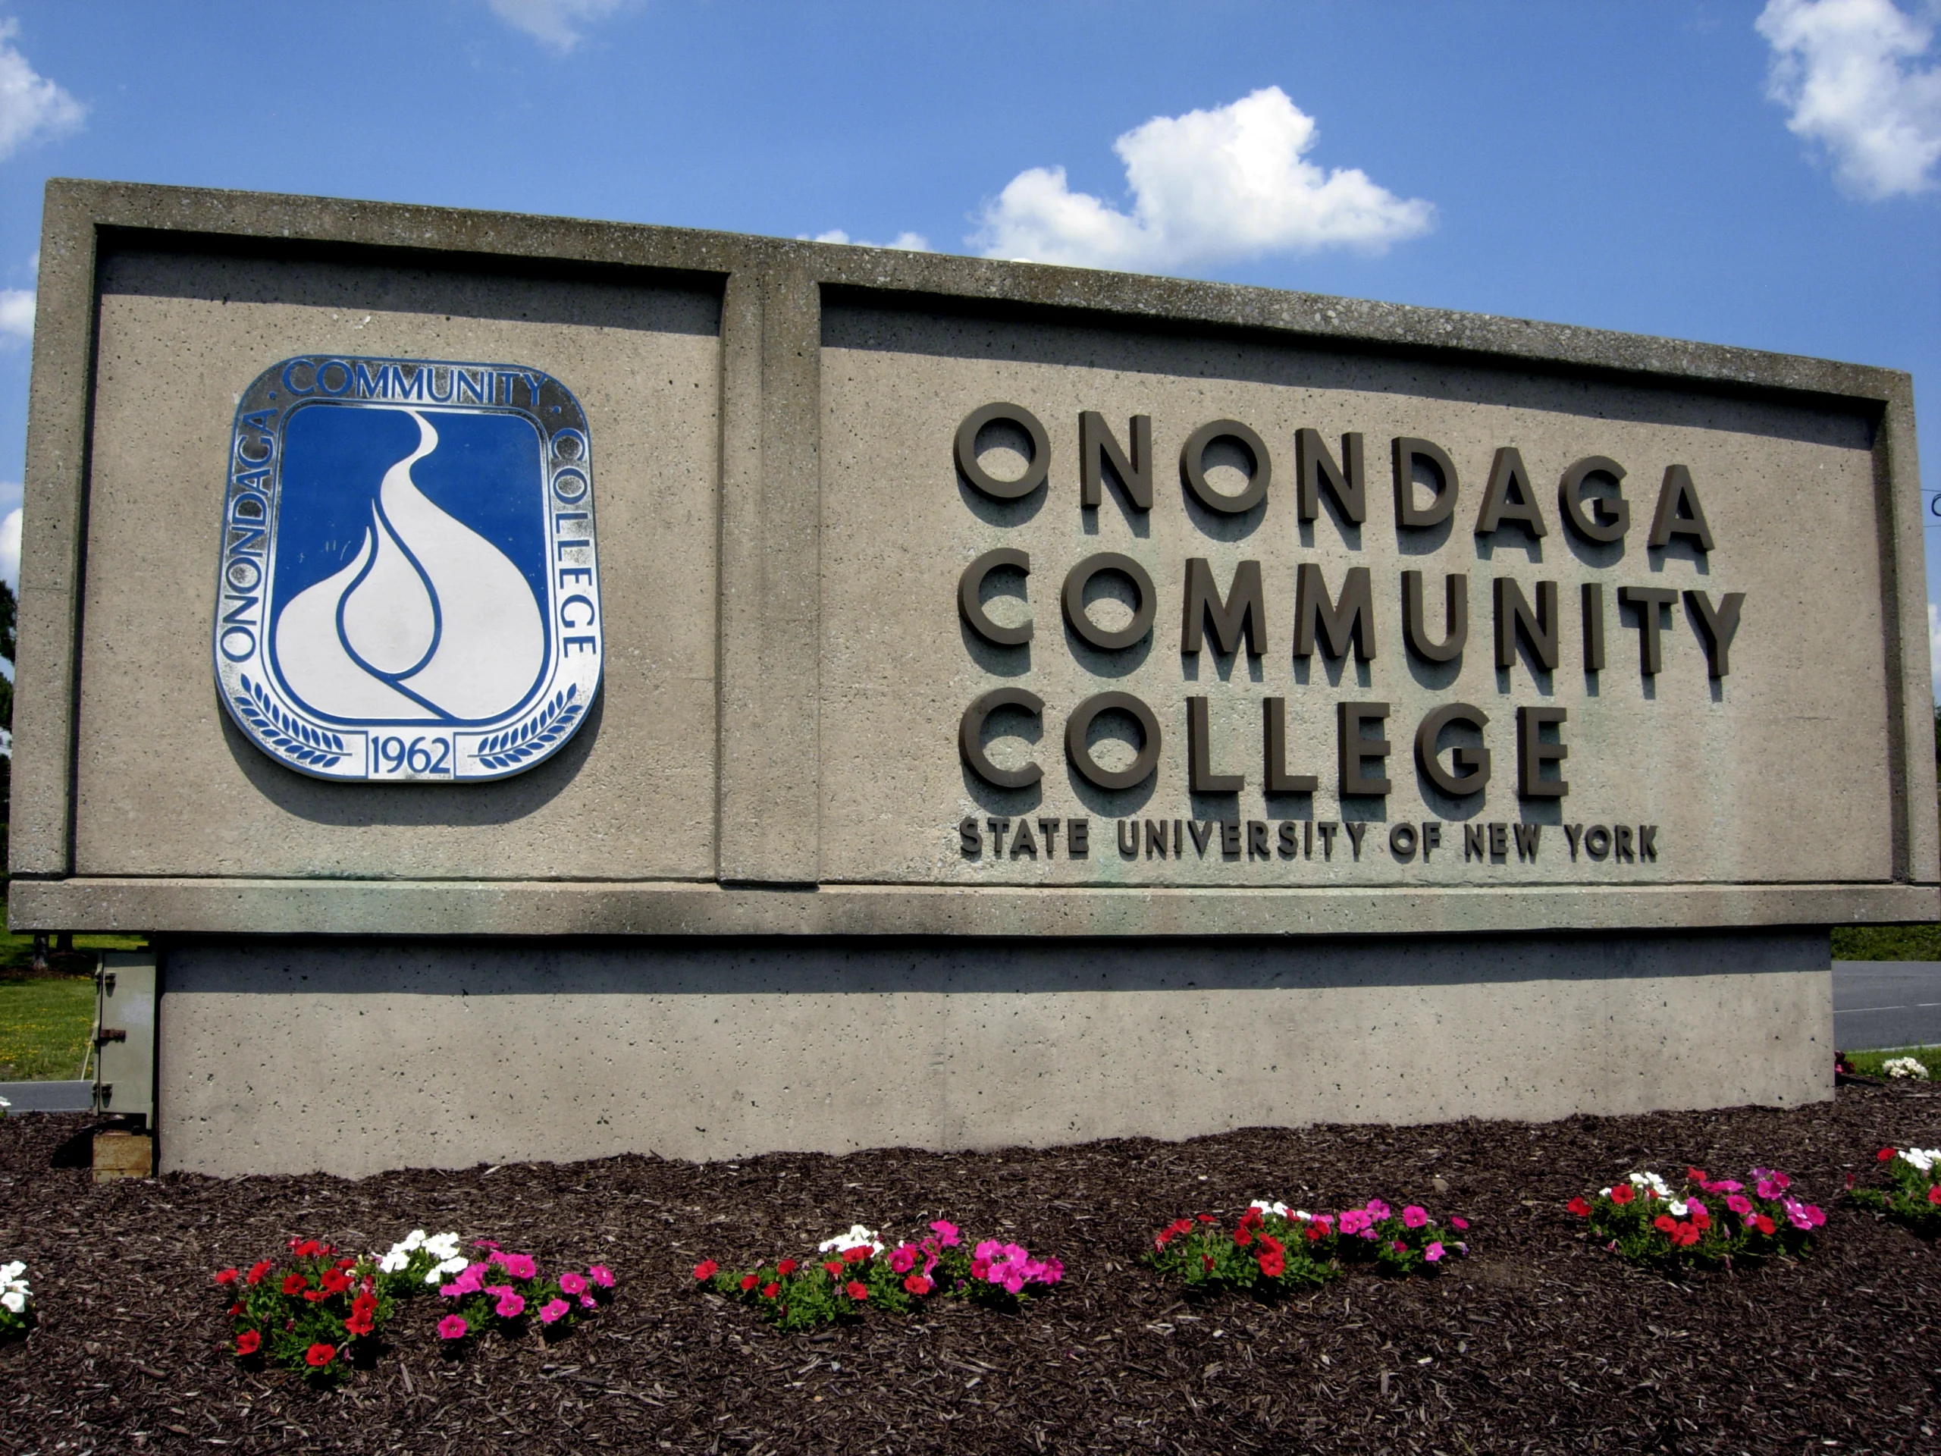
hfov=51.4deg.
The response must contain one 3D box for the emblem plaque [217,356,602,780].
[{"bbox_3d":[-1.634,-0.473,5.935,1.090,1.250,0.050,2,-7,-18],"label":"emblem plaque"}]

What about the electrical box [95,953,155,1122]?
[{"bbox_3d":[-2.375,0.867,5.700,0.160,0.480,0.360,2,-7,-18],"label":"electrical box"}]

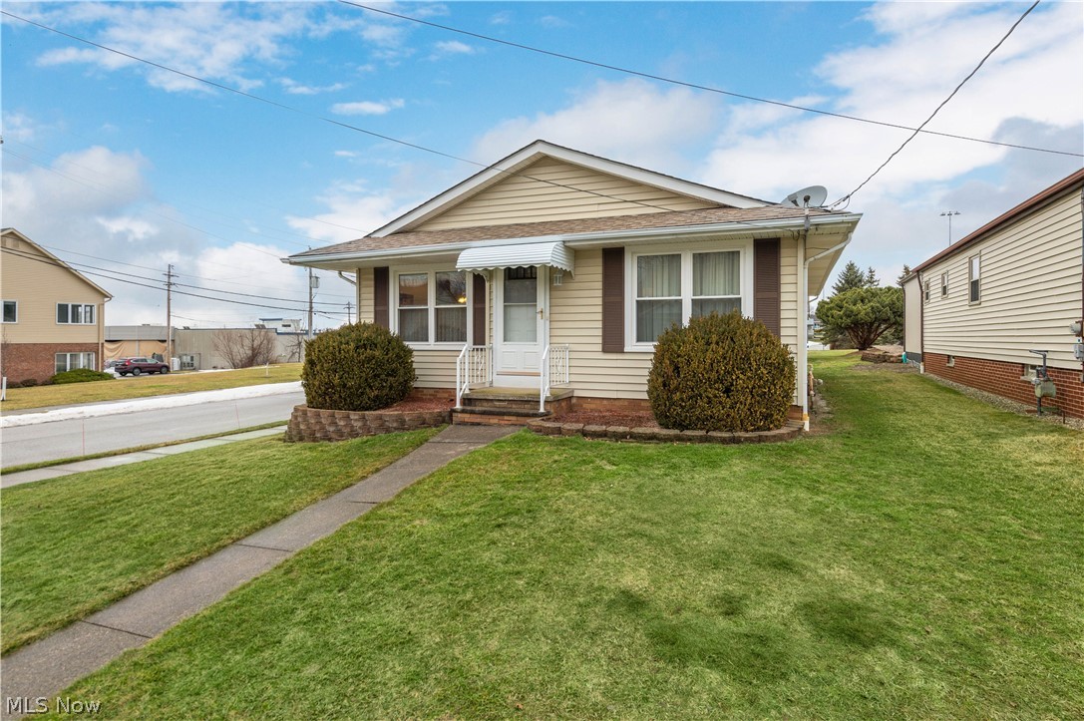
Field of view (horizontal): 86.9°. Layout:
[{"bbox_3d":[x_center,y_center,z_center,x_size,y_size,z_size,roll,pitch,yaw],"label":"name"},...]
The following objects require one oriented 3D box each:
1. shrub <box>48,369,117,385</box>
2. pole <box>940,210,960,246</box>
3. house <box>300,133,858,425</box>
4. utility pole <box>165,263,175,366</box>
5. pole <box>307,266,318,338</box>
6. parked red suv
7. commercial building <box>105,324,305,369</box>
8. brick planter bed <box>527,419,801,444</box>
[{"bbox_3d":[-28.149,1.020,35.000,1.900,0.900,3.000,1,3,24],"label":"shrub"},{"bbox_3d":[40.672,-8.373,57.283,2.100,13.000,0.900,1,3,24],"label":"pole"},{"bbox_3d":[2.826,-1.607,16.758,10.100,4.650,16.200,1,3,24],"label":"house"},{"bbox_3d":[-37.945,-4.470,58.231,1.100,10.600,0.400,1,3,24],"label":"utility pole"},{"bbox_3d":[-20.598,-4.759,51.231,0.850,10.600,0.450,1,3,24],"label":"pole"},{"bbox_3d":[-36.770,0.578,52.600,1.820,1.660,4.530,1,3,19],"label":"parked red suv"},{"bbox_3d":[-42.345,-1.894,75.665,16.000,4.540,23.000,1,3,24],"label":"commercial building"},{"bbox_3d":[1.581,0.998,8.338,4.000,0.250,1.400,1,3,24],"label":"brick planter bed"}]

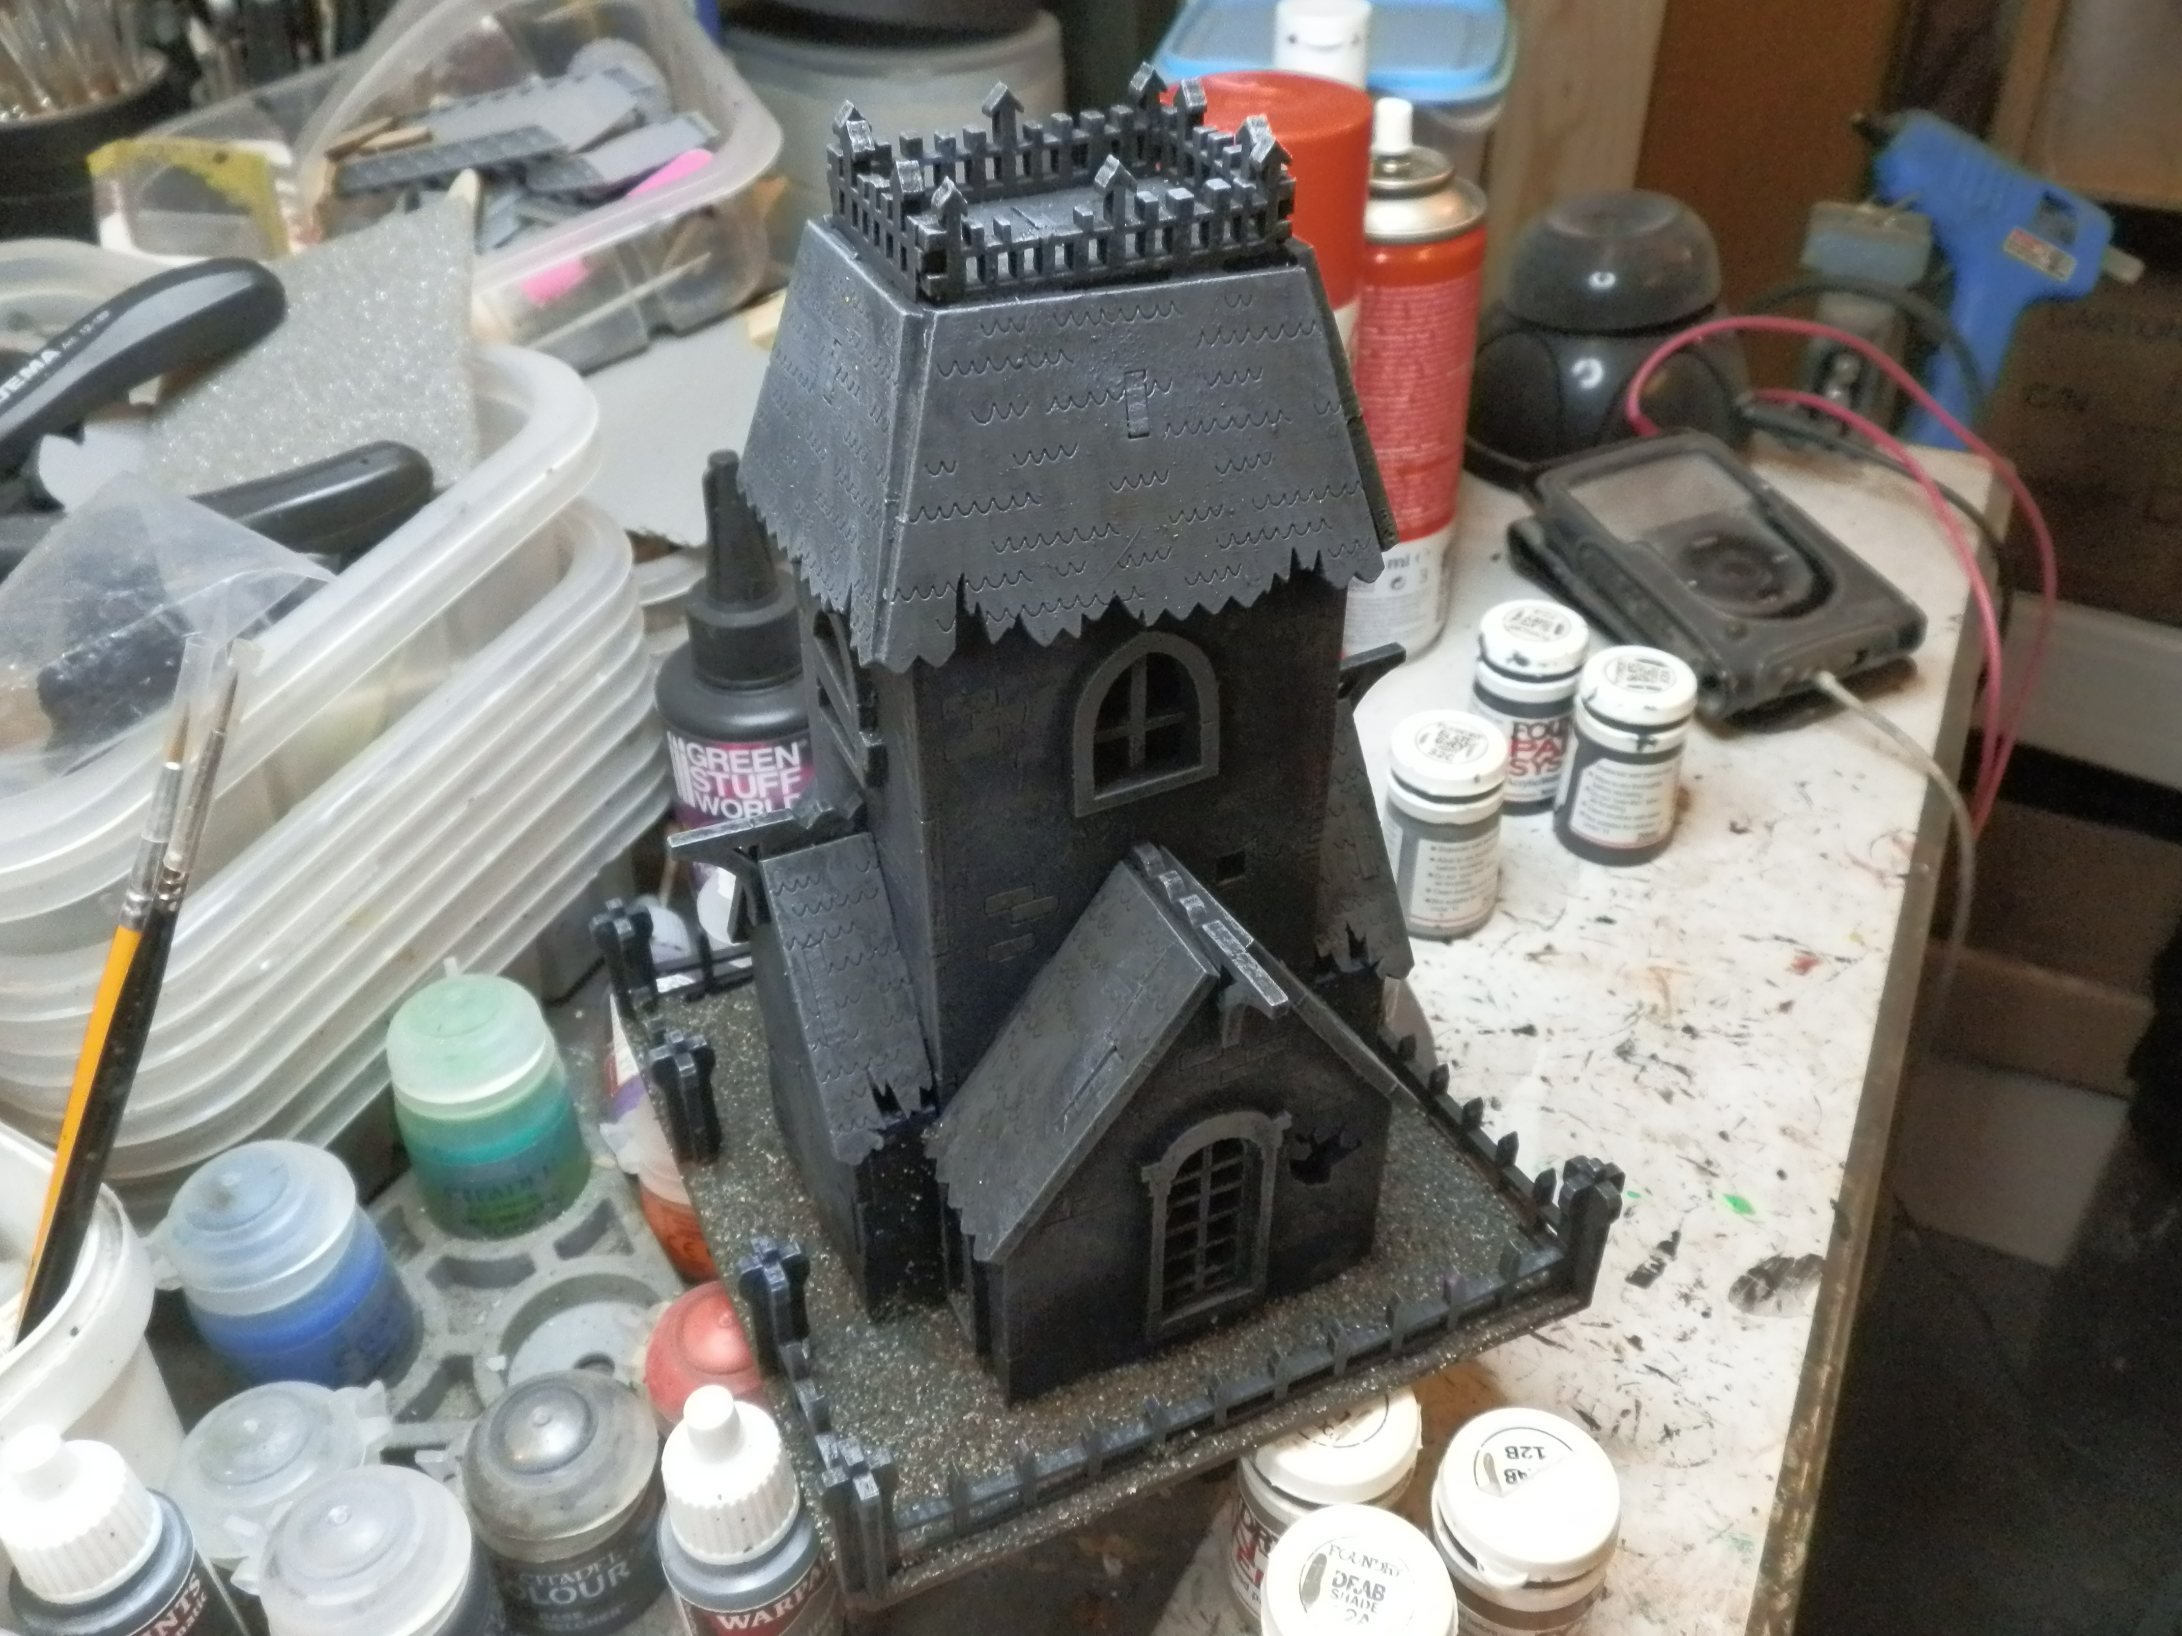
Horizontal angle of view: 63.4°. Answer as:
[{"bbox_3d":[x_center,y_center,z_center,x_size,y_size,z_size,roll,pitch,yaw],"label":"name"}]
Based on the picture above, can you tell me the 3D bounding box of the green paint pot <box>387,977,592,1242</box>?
[{"bbox_3d":[-0.123,0.057,0.358,0.034,0.048,0.036,-1,36,0],"label":"green paint pot"}]

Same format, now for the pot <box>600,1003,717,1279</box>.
[{"bbox_3d":[-0.077,0.065,0.347,0.036,0.047,0.034,-4,37,-1],"label":"pot"}]

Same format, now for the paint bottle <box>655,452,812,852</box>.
[{"bbox_3d":[-0.077,-0.026,0.408,0.042,0.125,0.042,-9,38,-10],"label":"paint bottle"}]

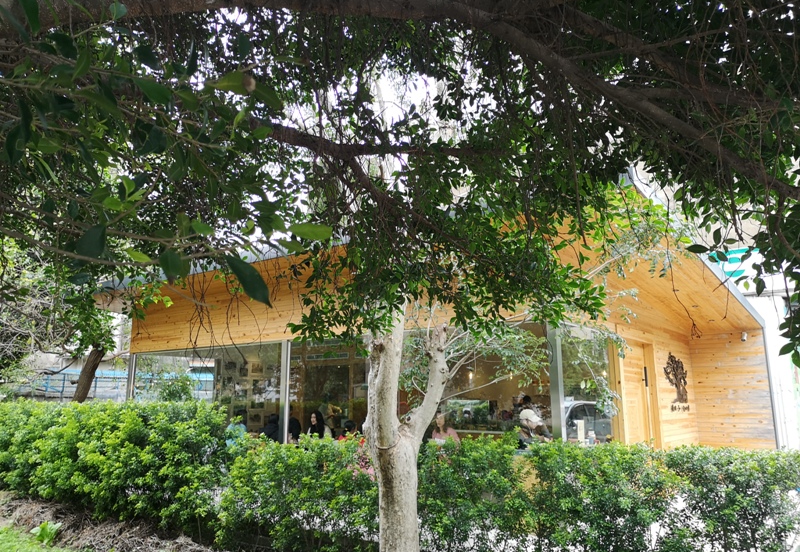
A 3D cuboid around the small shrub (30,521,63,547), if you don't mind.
[{"bbox_3d":[-3.536,2.563,6.264,0.290,0.240,0.260,0,-11,0],"label":"small shrub"}]

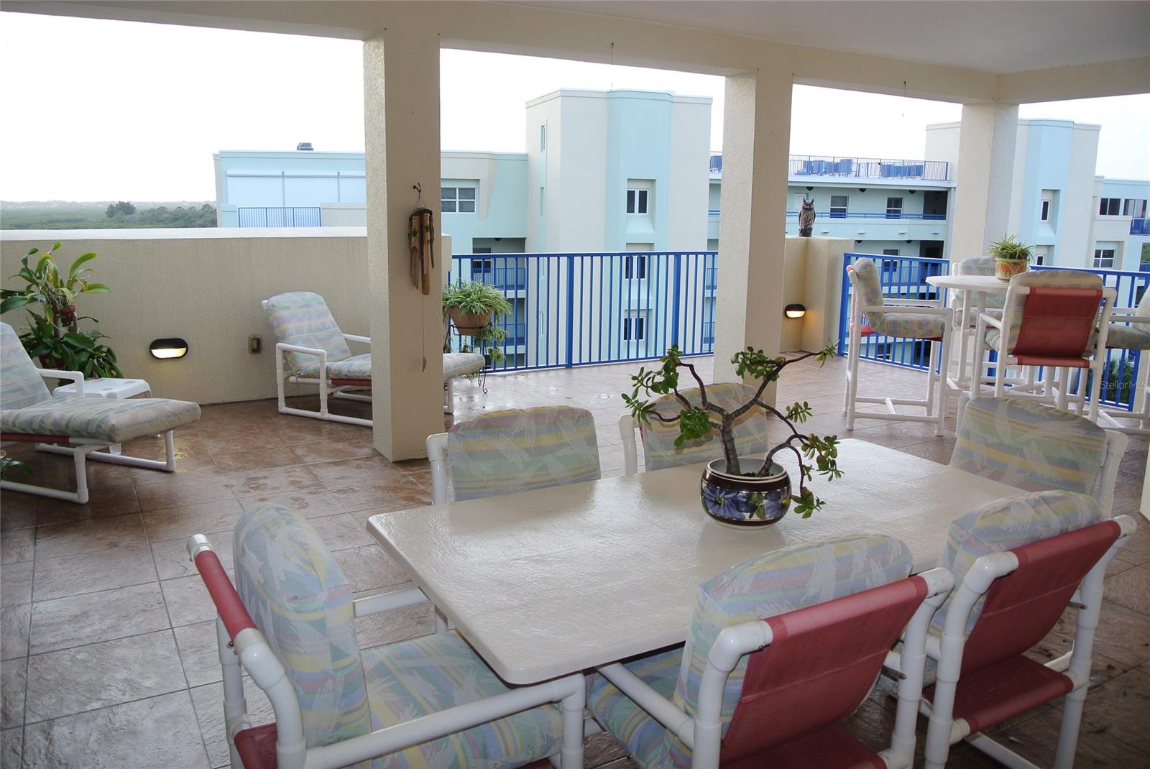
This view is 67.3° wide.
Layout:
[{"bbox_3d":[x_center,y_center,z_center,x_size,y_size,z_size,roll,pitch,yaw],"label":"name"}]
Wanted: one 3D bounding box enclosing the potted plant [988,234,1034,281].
[{"bbox_3d":[3.179,-0.934,6.251,0.340,0.350,0.340,7,13,26],"label":"potted plant"}]

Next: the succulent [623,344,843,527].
[{"bbox_3d":[0.397,0.116,2.200,0.540,0.420,0.400,1,11,0],"label":"succulent"}]

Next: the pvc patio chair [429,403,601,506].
[{"bbox_3d":[-0.064,0.563,2.507,0.590,0.880,0.710,-4,12,-22],"label":"pvc patio chair"}]

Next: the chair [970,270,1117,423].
[{"bbox_3d":[2.937,-0.125,5.484,0.610,1.180,0.700,3,11,12],"label":"chair"}]

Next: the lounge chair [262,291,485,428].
[{"bbox_3d":[-1.483,-0.195,6.225,1.490,0.850,0.630,7,13,26],"label":"lounge chair"}]

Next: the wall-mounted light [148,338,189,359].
[{"bbox_3d":[-2.991,-0.259,6.361,0.265,0.160,0.100,-6,13,-30],"label":"wall-mounted light"}]

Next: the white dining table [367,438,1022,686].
[{"bbox_3d":[0.433,0.685,2.325,1.770,0.710,0.860,-6,13,-30],"label":"white dining table"}]

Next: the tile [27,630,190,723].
[{"bbox_3d":[-1.497,0.923,2.755,0.457,0.012,0.457,-6,13,-30],"label":"tile"}]

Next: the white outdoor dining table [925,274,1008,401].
[{"bbox_3d":[3.010,-0.196,6.096,1.080,1.040,1.080,4,12,13],"label":"white outdoor dining table"}]

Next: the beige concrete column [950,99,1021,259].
[{"bbox_3d":[3.648,-1.250,7.848,0.330,2.430,0.330,-6,13,-30],"label":"beige concrete column"}]

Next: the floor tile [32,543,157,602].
[{"bbox_3d":[-1.962,0.766,3.529,0.455,0.012,0.455,-6,13,-30],"label":"floor tile"}]

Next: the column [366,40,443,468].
[{"bbox_3d":[-1.014,-0.767,5.135,0.335,2.430,0.335,-6,13,-30],"label":"column"}]

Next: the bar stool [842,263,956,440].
[{"bbox_3d":[2.261,-0.307,6.208,0.750,1.190,0.600,4,12,13],"label":"bar stool"}]

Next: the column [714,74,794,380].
[{"bbox_3d":[1.331,-1.001,6.510,0.340,2.440,0.335,-6,13,-30],"label":"column"}]

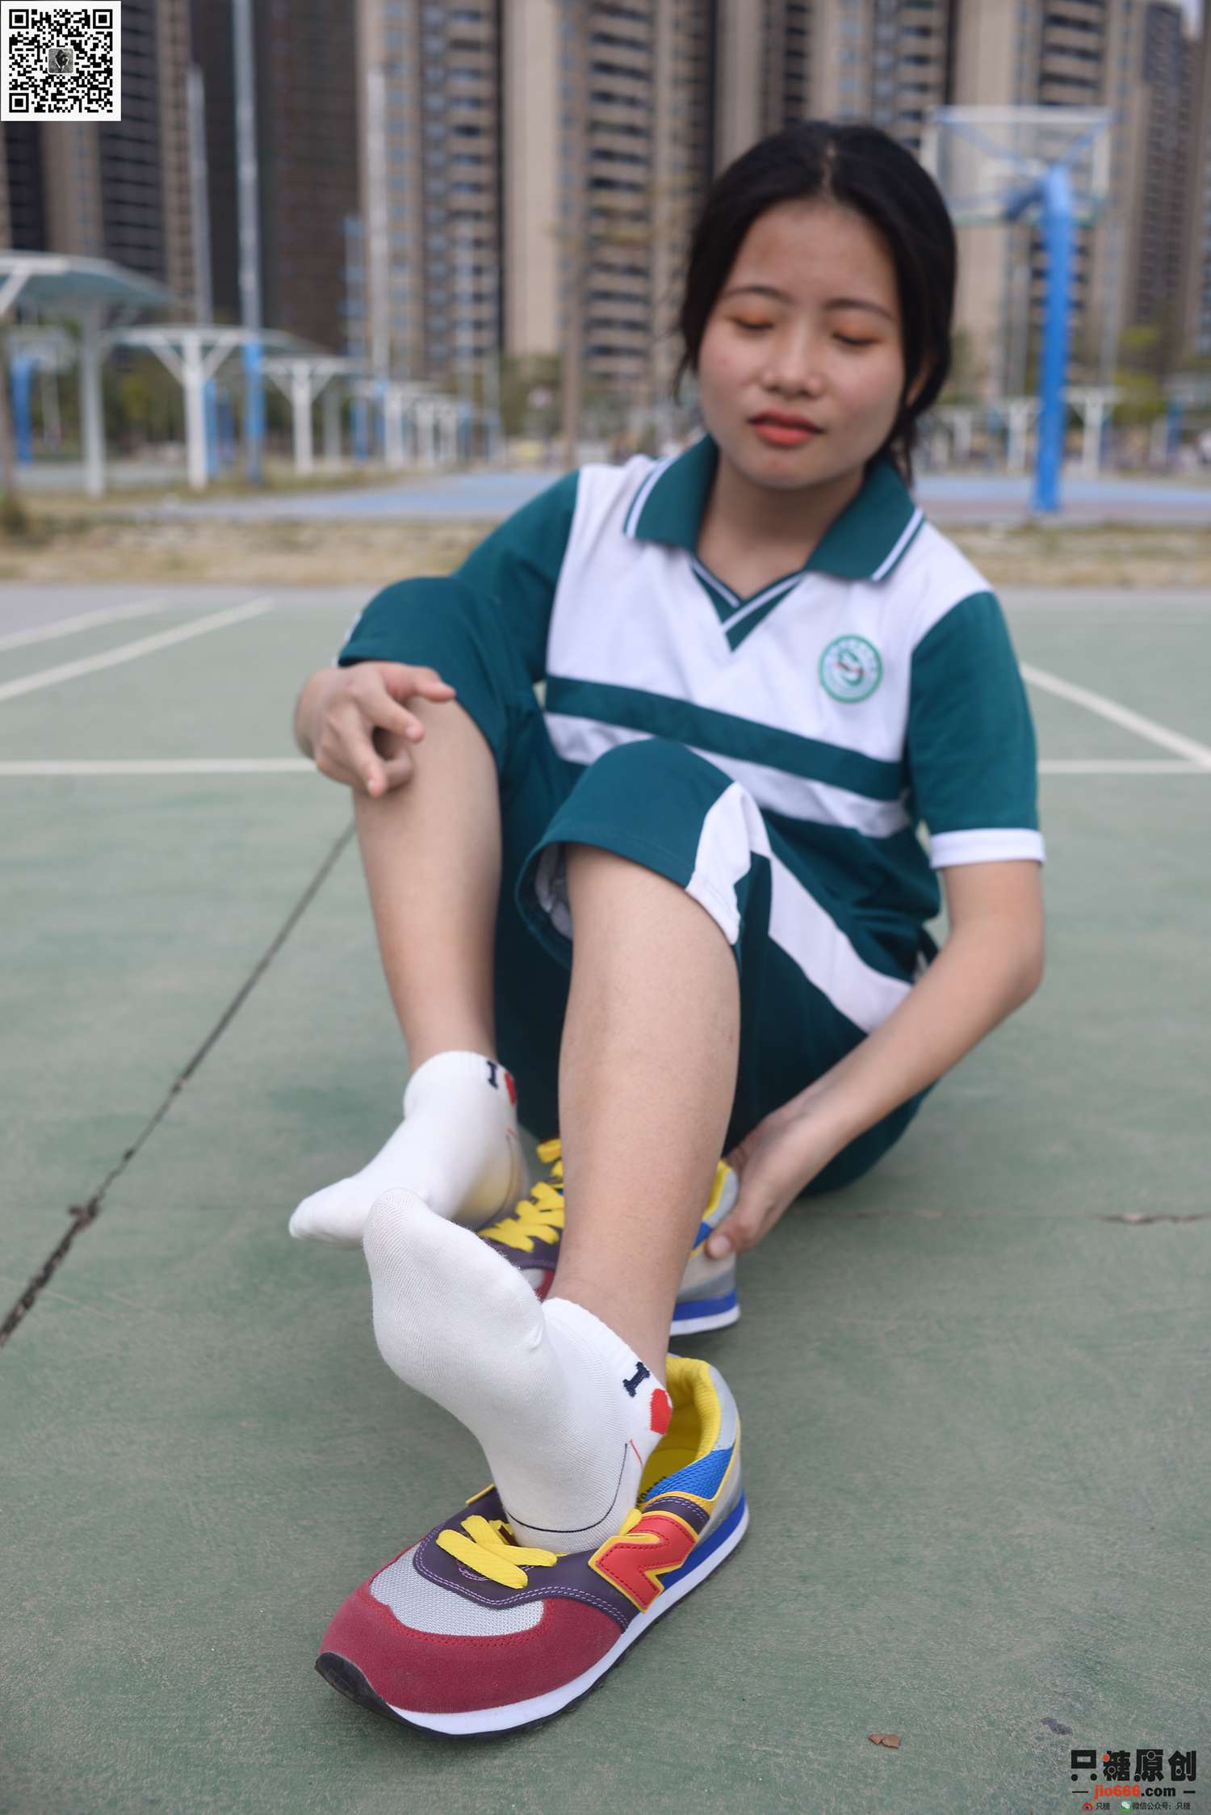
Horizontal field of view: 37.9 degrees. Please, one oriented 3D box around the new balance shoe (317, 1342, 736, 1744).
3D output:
[{"bbox_3d":[-0.026,0.307,0.878,0.105,0.110,0.280,13,19,40],"label":"new balance shoe"}]

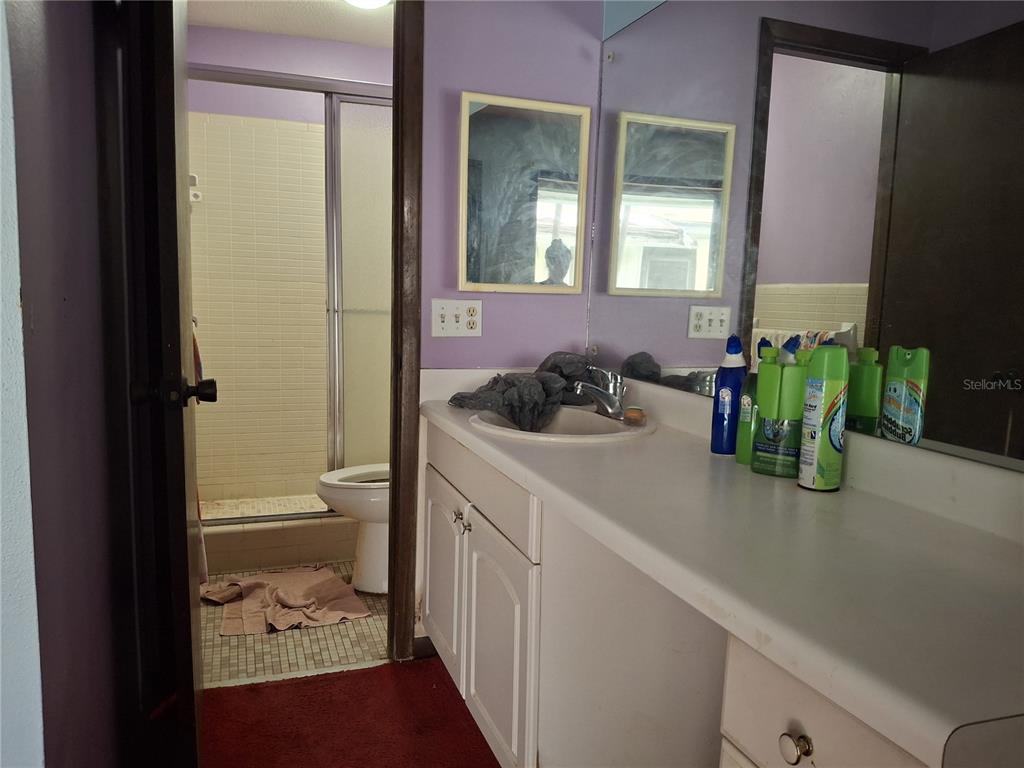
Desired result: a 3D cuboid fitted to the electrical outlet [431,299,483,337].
[{"bbox_3d":[-0.165,-0.198,2.252,0.160,0.114,0.012,-1,8,-21],"label":"electrical outlet"}]

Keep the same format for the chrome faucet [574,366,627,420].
[{"bbox_3d":[0.241,0.023,2.010,0.166,0.141,0.129,-1,8,-21],"label":"chrome faucet"}]

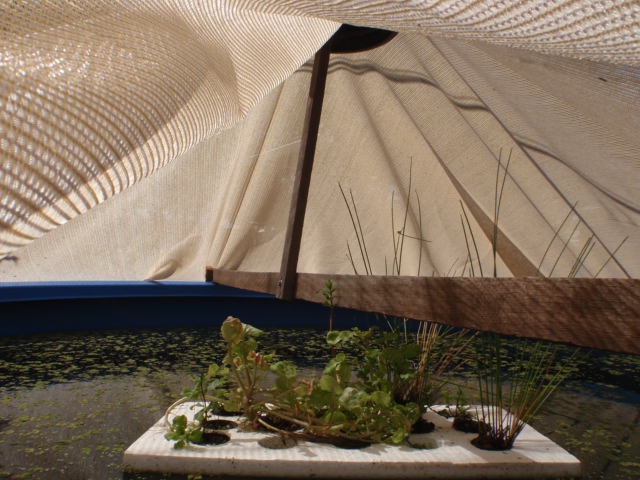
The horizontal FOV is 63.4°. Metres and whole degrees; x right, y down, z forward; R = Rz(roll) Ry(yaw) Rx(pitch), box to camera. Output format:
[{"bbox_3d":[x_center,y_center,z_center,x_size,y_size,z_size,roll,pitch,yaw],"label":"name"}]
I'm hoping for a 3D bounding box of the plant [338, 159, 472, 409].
[{"bbox_3d":[0.175,0.094,1.050,0.270,0.490,0.240,1,-3,0],"label":"plant"}]

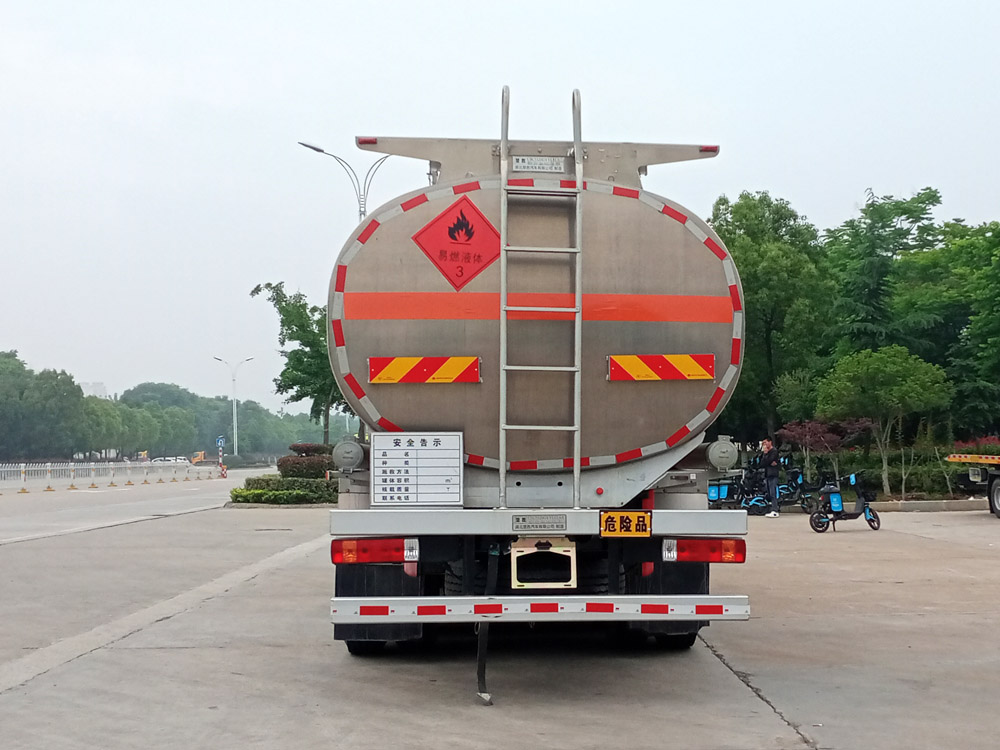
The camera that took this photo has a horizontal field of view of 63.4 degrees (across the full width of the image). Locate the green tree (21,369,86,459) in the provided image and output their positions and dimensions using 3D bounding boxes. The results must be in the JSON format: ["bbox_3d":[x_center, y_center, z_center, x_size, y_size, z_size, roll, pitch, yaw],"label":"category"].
[{"bbox_3d":[-36.431,3.712,66.000,5.600,8.600,5.500,0,-5,0],"label":"green tree"}]

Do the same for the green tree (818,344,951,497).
[{"bbox_3d":[9.744,1.128,20.500,3.450,3.800,3.200,0,-5,0],"label":"green tree"}]

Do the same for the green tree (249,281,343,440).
[{"bbox_3d":[-5.898,0.241,26.000,4.100,7.100,4.000,0,-5,0],"label":"green tree"}]

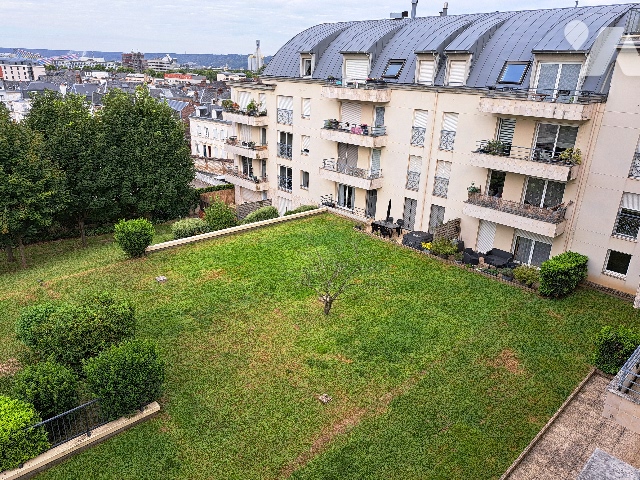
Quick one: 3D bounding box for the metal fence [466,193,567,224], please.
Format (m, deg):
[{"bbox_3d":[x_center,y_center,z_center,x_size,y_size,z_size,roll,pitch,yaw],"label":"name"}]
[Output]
[{"bbox_3d":[9.983,-1.811,22.740,1.300,0.640,4.700,-17,28,-41],"label":"metal fence"}]

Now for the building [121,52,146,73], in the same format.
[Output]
[{"bbox_3d":[-168.132,-159.117,400.000,21.000,20.000,18.000,-7,23,-20],"label":"building"}]

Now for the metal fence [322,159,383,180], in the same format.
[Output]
[{"bbox_3d":[2.106,-4.869,30.250,4.650,0.660,1.100,21,29,39],"label":"metal fence"}]

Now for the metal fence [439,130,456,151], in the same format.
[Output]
[{"bbox_3d":[7.252,-5.712,25.458,0.120,1.080,1.050,-17,28,-40],"label":"metal fence"}]

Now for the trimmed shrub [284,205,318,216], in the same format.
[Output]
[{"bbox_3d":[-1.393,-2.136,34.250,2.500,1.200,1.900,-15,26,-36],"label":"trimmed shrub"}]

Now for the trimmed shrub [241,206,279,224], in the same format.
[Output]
[{"bbox_3d":[-4.696,-1.762,33.854,2.200,1.700,2.600,21,29,39],"label":"trimmed shrub"}]

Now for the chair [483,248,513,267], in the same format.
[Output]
[{"bbox_3d":[9.509,1.089,23.838,0.850,0.770,1.200,-17,28,-41],"label":"chair"}]

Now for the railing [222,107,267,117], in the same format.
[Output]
[{"bbox_3d":[-6.406,-10.977,37.574,1.400,0.560,4.250,-17,28,-41],"label":"railing"}]

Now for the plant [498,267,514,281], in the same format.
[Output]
[{"bbox_3d":[9.547,1.744,22.591,0.700,0.660,0.680,21,29,39],"label":"plant"}]

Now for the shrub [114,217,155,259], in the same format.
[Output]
[{"bbox_3d":[-10.167,-0.140,24.213,2.100,1.850,2.100,-17,28,-41],"label":"shrub"}]

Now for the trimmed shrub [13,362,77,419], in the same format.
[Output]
[{"bbox_3d":[-8.272,4.380,13.491,1.700,1.650,1.750,21,29,39],"label":"trimmed shrub"}]

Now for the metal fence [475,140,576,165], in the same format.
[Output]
[{"bbox_3d":[10.299,-4.419,22.388,0.950,0.660,4.850,-18,28,-41],"label":"metal fence"}]

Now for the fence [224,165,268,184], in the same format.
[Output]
[{"bbox_3d":[-6.786,-5.923,40.640,1.050,0.720,5.300,-17,28,-40],"label":"fence"}]

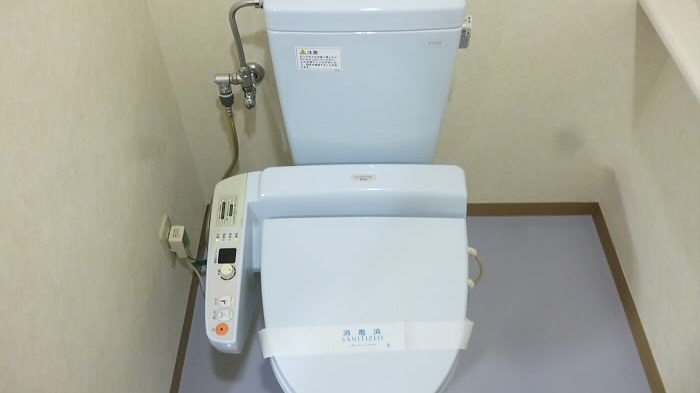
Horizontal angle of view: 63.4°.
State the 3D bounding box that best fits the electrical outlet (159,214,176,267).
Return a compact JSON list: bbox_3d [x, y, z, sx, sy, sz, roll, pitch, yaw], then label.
[{"bbox_3d":[-0.393,0.099,1.249,0.012,0.120,0.068,0,52,-1],"label":"electrical outlet"}]

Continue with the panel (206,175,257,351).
[{"bbox_3d":[-0.228,0.129,1.097,0.072,0.085,0.335,0,70,-1],"label":"panel"}]

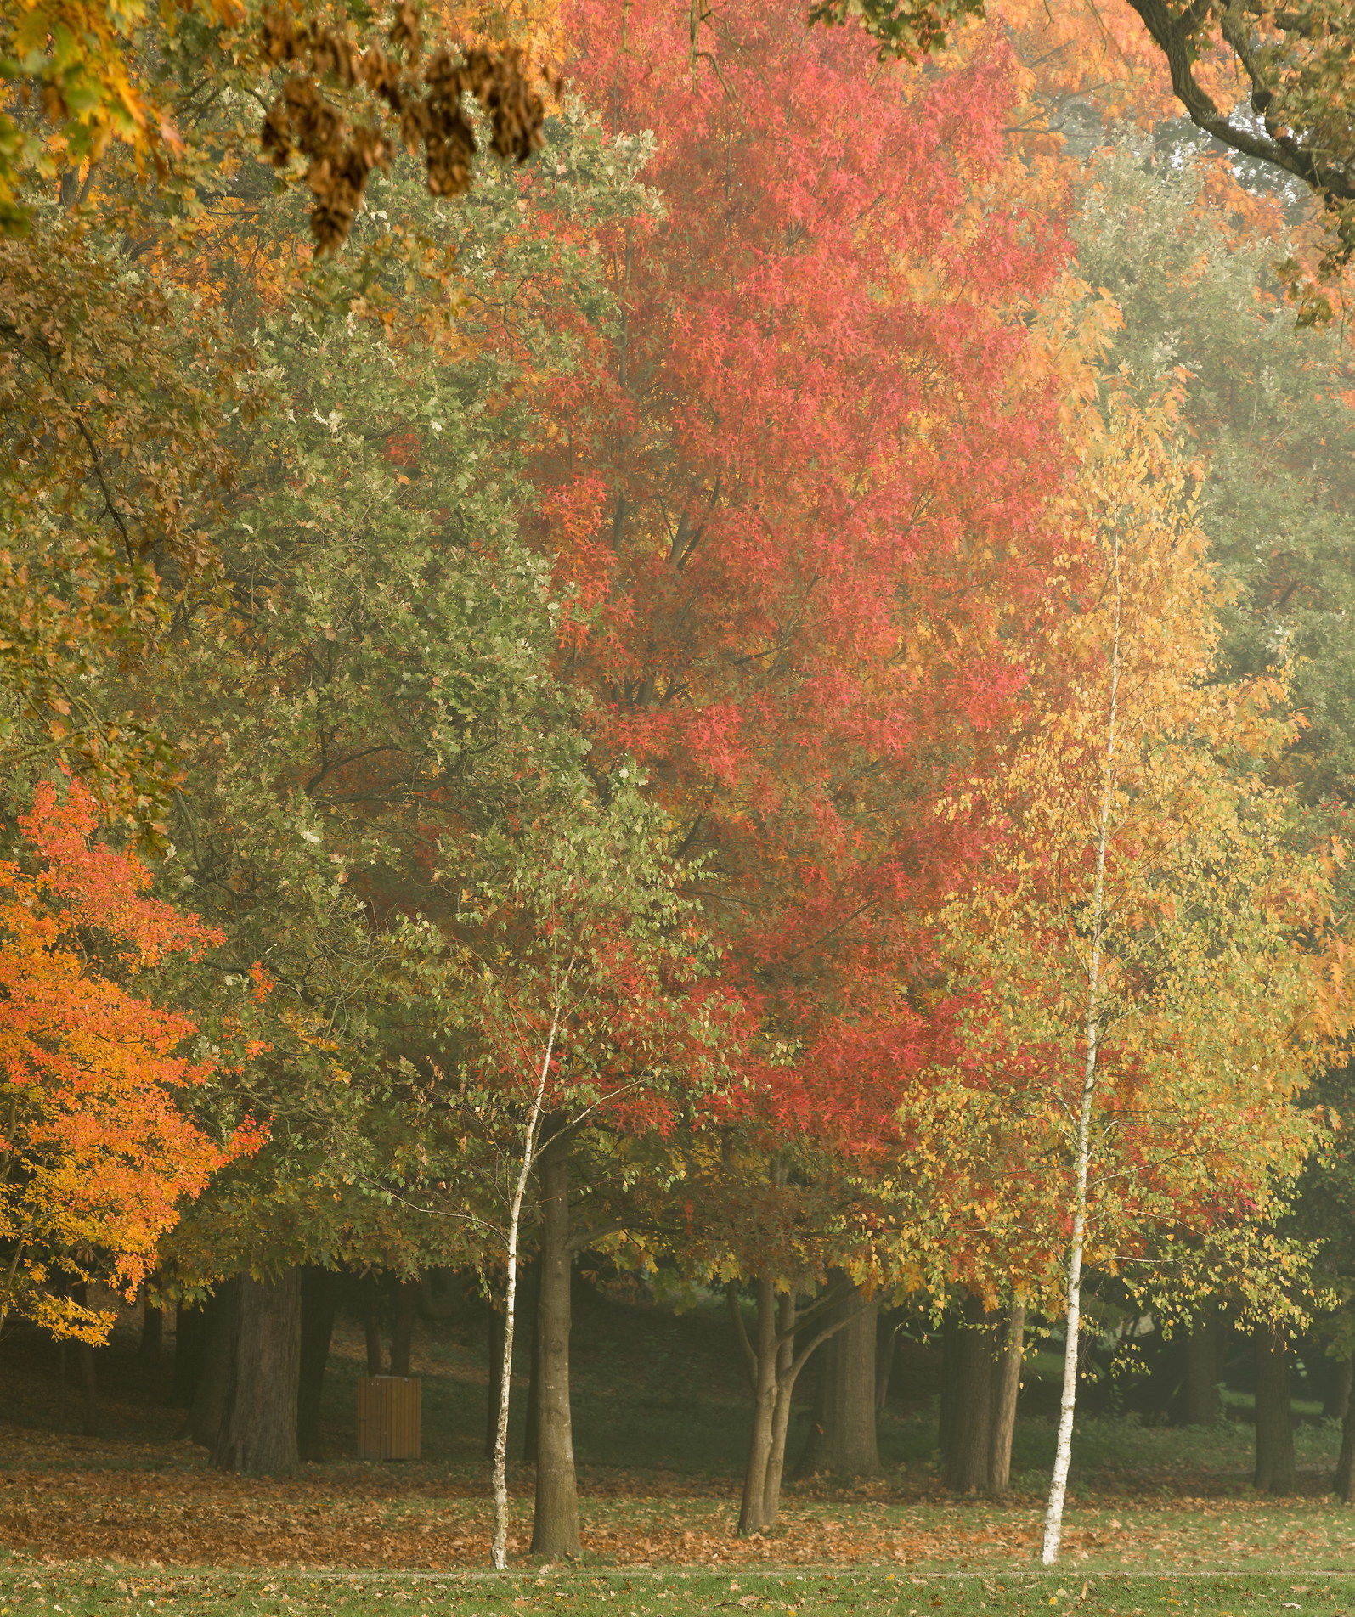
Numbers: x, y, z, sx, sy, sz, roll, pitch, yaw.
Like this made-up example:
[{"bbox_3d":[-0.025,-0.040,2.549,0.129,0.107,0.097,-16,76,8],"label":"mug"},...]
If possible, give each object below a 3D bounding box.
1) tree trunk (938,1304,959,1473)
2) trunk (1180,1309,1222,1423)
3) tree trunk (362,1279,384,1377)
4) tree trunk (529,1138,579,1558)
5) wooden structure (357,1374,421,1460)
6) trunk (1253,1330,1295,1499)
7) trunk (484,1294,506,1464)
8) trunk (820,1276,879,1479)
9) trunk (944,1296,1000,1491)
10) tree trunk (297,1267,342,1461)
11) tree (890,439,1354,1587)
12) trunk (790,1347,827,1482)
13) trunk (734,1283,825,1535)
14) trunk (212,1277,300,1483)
[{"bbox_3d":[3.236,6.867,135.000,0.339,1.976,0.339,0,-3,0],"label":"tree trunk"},{"bbox_3d":[6.536,6.985,143.000,0.498,1.594,0.498,0,-3,0],"label":"trunk"},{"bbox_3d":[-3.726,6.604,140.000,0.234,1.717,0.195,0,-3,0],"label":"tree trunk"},{"bbox_3d":[-0.896,3.915,83.000,0.324,3.054,0.301,0,-3,0],"label":"tree trunk"},{"bbox_3d":[-3.229,6.823,128.000,0.713,0.945,0.696,0,-3,0],"label":"wooden structure"},{"bbox_3d":[5.584,5.599,107.000,0.373,1.640,0.358,0,-3,0],"label":"trunk"},{"bbox_3d":[-2.176,6.835,137.000,0.267,2.005,0.267,0,-3,0],"label":"trunk"},{"bbox_3d":[1.746,5.747,116.000,0.598,2.101,0.566,0,-3,0],"label":"trunk"},{"bbox_3d":[3.179,6.351,124.000,0.622,2.108,0.622,0,-3,0],"label":"trunk"},{"bbox_3d":[-4.314,6.673,137.000,0.535,2.329,0.535,0,-3,0],"label":"tree trunk"},{"bbox_3d":[3.188,1.257,82.000,3.200,8.262,3.028,0,-3,0],"label":"tree"},{"bbox_3d":[1.507,6.708,128.000,0.482,1.623,0.482,0,-3,0],"label":"trunk"},{"bbox_3d":[0.981,5.787,110.000,0.889,2.422,0.533,0,-3,0],"label":"trunk"},{"bbox_3d":[-4.247,5.657,115.000,0.865,2.163,0.801,0,-3,0],"label":"trunk"}]

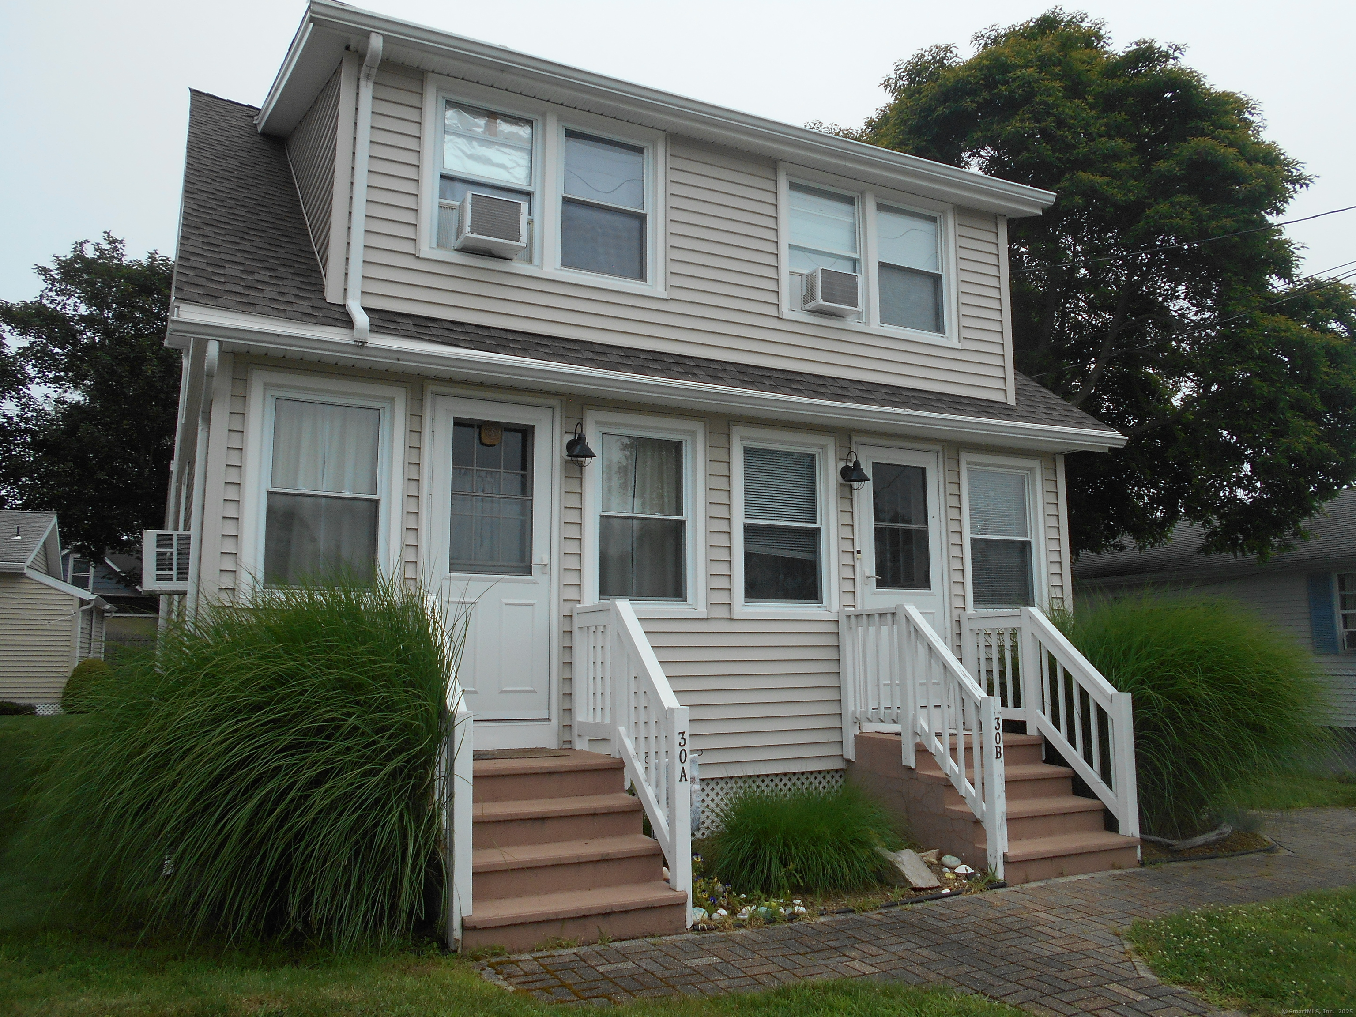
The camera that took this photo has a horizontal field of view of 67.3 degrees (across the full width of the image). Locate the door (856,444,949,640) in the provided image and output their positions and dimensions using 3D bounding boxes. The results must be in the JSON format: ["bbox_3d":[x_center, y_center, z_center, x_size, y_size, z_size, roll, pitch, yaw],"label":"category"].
[{"bbox_3d":[1.782,0.538,8.095,0.826,2.062,0.060,4,-8,-27],"label":"door"}]

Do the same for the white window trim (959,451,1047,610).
[{"bbox_3d":[2.778,0.250,8.657,0.954,1.416,0.100,4,-8,-27],"label":"white window trim"}]

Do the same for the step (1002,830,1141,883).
[{"bbox_3d":[2.510,2.303,6.723,1.224,0.201,0.290,4,-8,-27],"label":"step"}]

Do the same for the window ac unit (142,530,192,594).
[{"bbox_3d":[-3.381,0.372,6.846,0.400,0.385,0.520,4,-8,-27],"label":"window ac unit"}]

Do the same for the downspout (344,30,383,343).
[{"bbox_3d":[-1.911,-1.918,6.210,0.095,1.956,0.419,4,-8,-27],"label":"downspout"}]

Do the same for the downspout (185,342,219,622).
[{"bbox_3d":[-2.649,0.517,5.581,0.070,2.807,0.572,4,-8,-27],"label":"downspout"}]

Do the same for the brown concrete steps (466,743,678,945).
[{"bbox_3d":[-0.825,1.841,5.708,1.179,0.775,1.486,4,-8,-27],"label":"brown concrete steps"}]

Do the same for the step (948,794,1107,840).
[{"bbox_3d":[2.387,2.133,6.981,1.224,0.201,0.290,4,-8,-27],"label":"step"}]

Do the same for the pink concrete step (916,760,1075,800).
[{"bbox_3d":[2.265,1.963,7.240,1.224,0.201,0.290,4,-8,-27],"label":"pink concrete step"}]

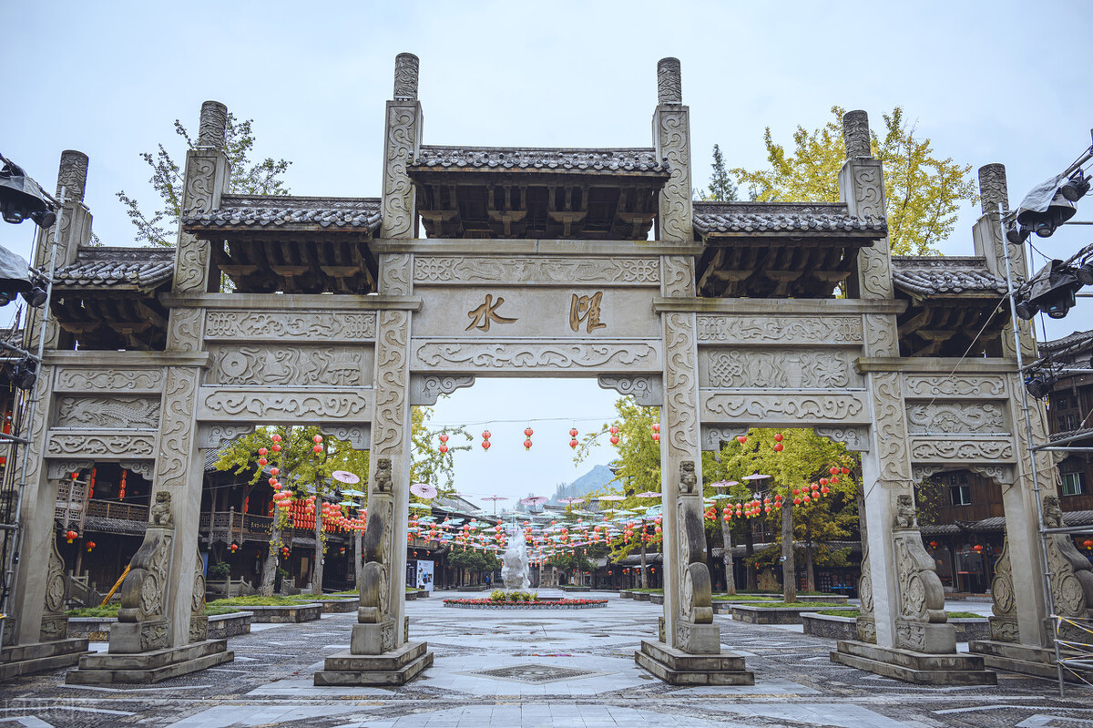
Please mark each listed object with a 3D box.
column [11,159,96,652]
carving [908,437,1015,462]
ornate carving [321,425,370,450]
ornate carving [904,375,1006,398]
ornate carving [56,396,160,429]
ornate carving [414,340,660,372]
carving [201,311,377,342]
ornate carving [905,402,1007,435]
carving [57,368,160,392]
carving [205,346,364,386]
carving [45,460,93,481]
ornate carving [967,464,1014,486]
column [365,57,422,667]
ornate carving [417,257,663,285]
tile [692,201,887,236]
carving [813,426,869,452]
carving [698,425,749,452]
[{"bbox_3d":[-7.860,0.324,13.831,0.570,7.900,0.600,0,-14,-1],"label":"column"},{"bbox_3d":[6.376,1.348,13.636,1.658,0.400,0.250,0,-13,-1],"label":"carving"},{"bbox_3d":[-3.105,1.159,13.678,0.757,0.398,0.160,0,-14,-1],"label":"ornate carving"},{"bbox_3d":[6.431,0.376,13.903,1.648,0.352,0.160,0,-14,-1],"label":"ornate carving"},{"bbox_3d":[-6.772,0.747,13.606,1.501,0.482,0.130,0,-14,-1],"label":"ornate carving"},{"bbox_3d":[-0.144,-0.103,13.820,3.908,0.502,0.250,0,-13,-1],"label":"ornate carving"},{"bbox_3d":[-4.017,-0.601,13.836,2.612,0.448,0.130,0,-14,-1],"label":"carving"},{"bbox_3d":[6.462,0.847,13.872,1.508,0.493,0.130,0,-14,-1],"label":"ornate carving"},{"bbox_3d":[-6.728,0.253,13.571,1.515,0.335,0.130,0,-14,-1],"label":"carving"},{"bbox_3d":[-4.075,0.029,13.838,2.370,0.630,0.130,0,-14,-1],"label":"carving"},{"bbox_3d":[-7.177,1.609,13.357,0.642,0.295,0.133,0,-13,-1],"label":"carving"},{"bbox_3d":[6.918,1.715,13.689,0.624,0.319,0.160,0,-14,-1],"label":"ornate carving"},{"bbox_3d":[-2.390,-0.530,13.965,0.542,9.611,0.534,0,-13,-1],"label":"column"},{"bbox_3d":[-0.148,-1.506,14.139,3.920,0.411,0.130,0,-14,-1],"label":"ornate carving"},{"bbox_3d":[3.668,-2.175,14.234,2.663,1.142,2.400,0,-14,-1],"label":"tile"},{"bbox_3d":[4.597,1.172,13.750,0.814,0.400,0.133,0,-13,-1],"label":"carving"},{"bbox_3d":[2.775,1.183,13.800,0.742,0.401,0.160,0,-14,-1],"label":"carving"}]

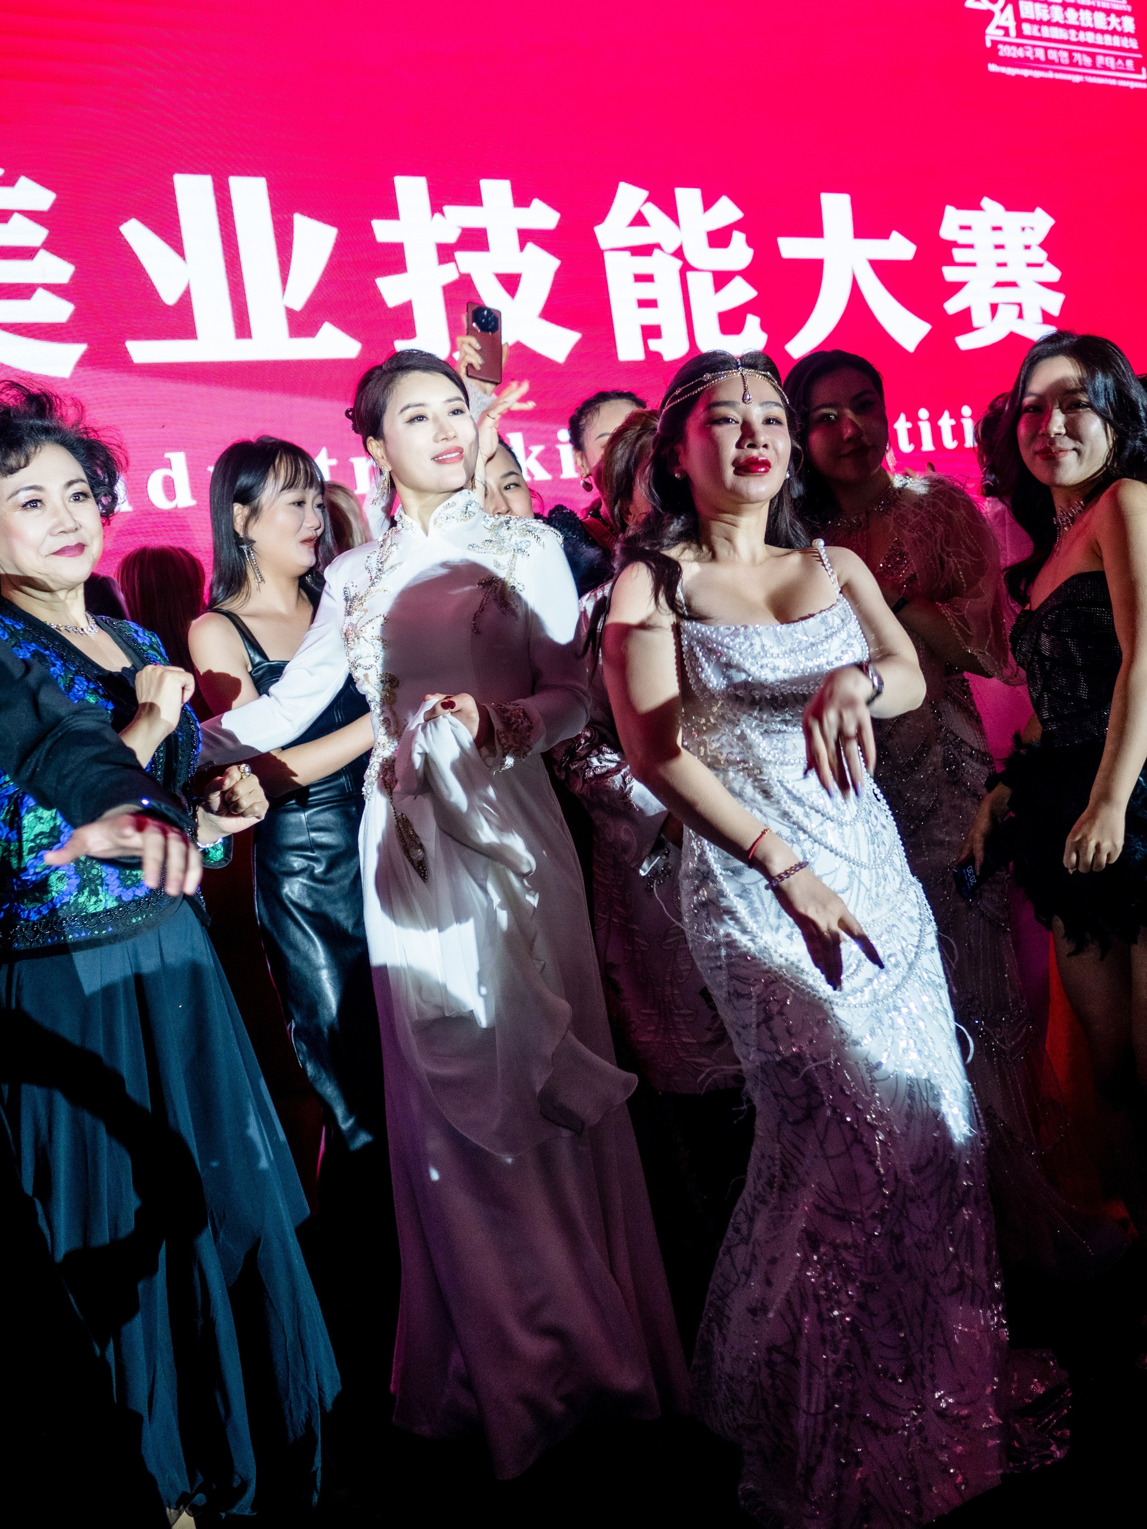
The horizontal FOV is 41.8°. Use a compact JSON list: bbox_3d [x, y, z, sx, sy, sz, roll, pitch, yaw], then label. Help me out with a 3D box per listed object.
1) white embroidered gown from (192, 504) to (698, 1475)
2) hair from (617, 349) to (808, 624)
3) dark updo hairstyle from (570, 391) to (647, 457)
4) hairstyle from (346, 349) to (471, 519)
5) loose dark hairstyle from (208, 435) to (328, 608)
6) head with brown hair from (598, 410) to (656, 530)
[{"bbox_3d":[-0.210,0.320,2.304,0.630,1.440,0.500,-5,7,10],"label":"white embroidered gown"},{"bbox_3d":[0.188,-0.380,2.030,0.250,0.340,0.240,-9,7,-16],"label":"hair"},{"bbox_3d":[0.066,-0.636,2.820,0.160,0.150,0.190,-11,8,-30],"label":"dark updo hairstyle"},{"bbox_3d":[-0.241,-0.483,2.190,0.170,0.230,0.200,-11,9,-34],"label":"hairstyle"},{"bbox_3d":[-0.510,-0.408,2.520,0.210,0.280,0.190,-3,8,28],"label":"loose dark hairstyle"},{"bbox_3d":[0.119,-0.496,2.520,0.190,0.220,0.170,-2,9,35],"label":"head with brown hair"}]

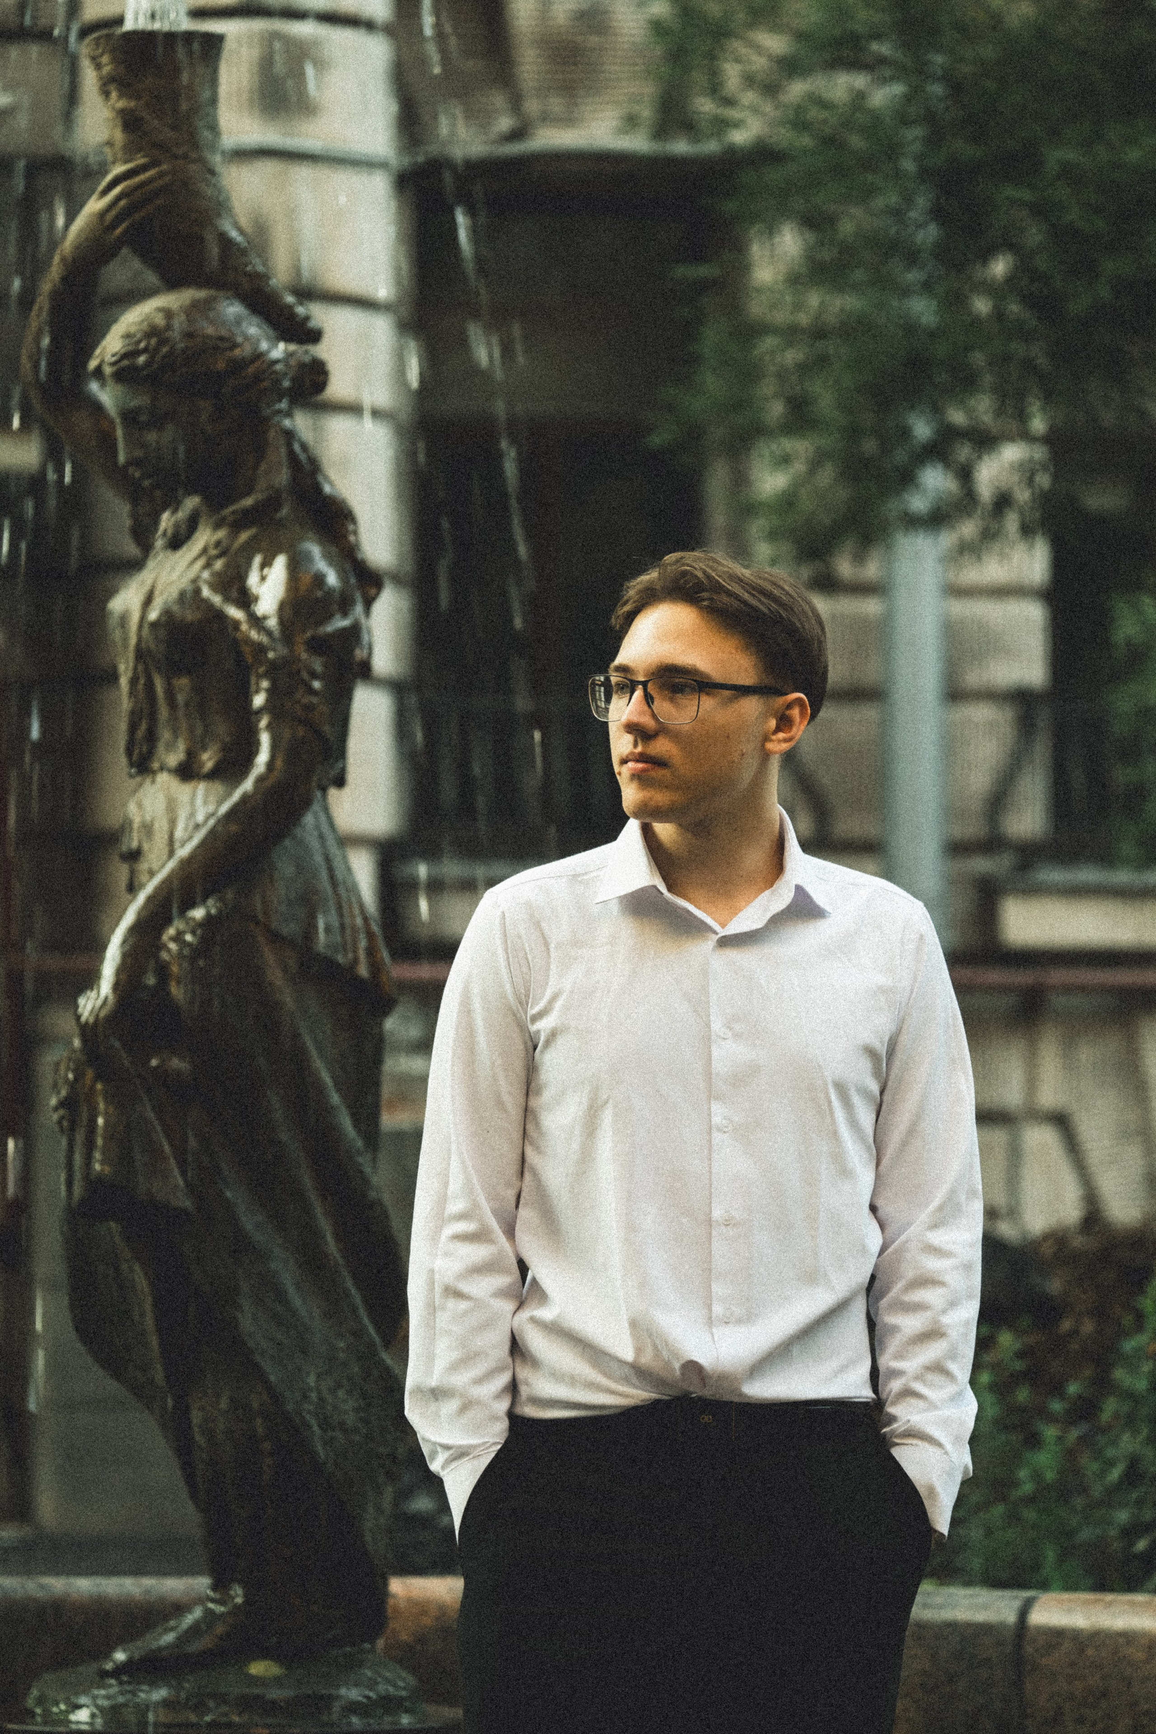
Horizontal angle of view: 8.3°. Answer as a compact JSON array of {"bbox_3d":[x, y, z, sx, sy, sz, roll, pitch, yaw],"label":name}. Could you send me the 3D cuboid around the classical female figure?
[{"bbox_3d":[-0.435,0.057,9.600,0.480,1.820,0.500,0,1,-27],"label":"classical female figure"}]

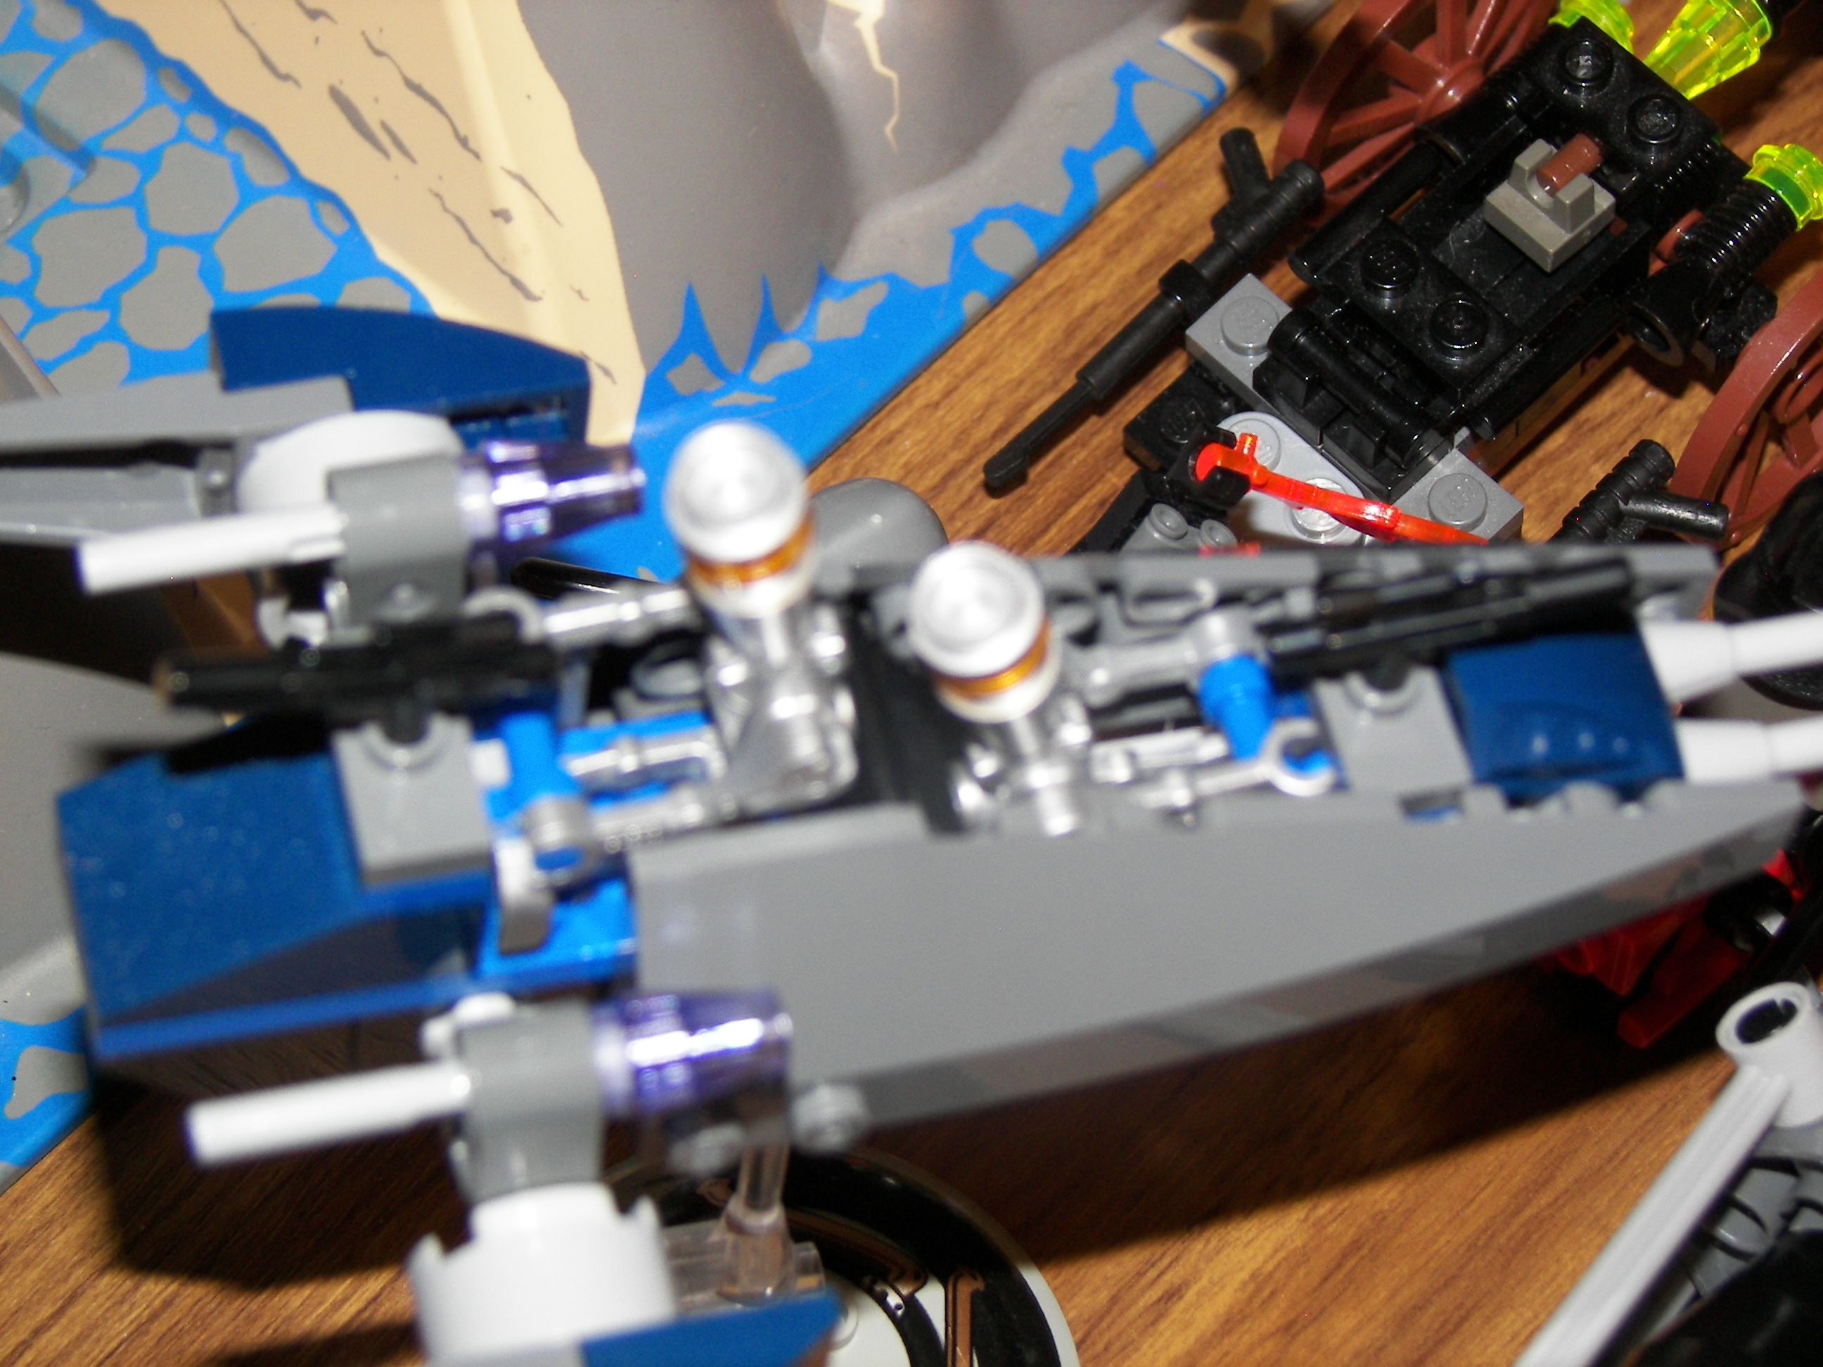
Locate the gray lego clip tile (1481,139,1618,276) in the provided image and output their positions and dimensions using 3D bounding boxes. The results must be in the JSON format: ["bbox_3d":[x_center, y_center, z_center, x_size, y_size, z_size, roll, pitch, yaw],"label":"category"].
[{"bbox_3d":[0.054,-0.041,0.462,0.008,0.008,0.008,-43,70,-15],"label":"gray lego clip tile"}]

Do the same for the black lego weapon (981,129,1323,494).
[{"bbox_3d":[0.018,-0.033,0.472,0.041,0.005,0.011,-43,70,-15],"label":"black lego weapon"}]

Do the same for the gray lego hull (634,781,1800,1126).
[{"bbox_3d":[0.020,0.017,0.361,0.080,0.024,0.010,-4,21,-13],"label":"gray lego hull"}]

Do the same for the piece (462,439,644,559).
[{"bbox_3d":[-0.023,-0.012,0.350,0.011,0.008,0.008,-6,59,-13],"label":"piece"}]

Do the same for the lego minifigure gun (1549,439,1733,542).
[{"bbox_3d":[0.057,-0.009,0.458,0.025,0.004,0.011,-43,55,-15],"label":"lego minifigure gun"}]

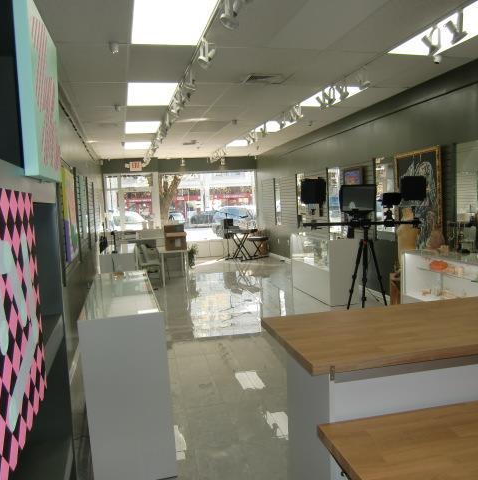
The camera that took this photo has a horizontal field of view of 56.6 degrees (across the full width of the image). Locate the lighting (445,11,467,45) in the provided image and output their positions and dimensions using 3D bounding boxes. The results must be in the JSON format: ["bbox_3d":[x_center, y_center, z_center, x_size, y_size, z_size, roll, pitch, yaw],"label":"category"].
[{"bbox_3d":[1.633,-1.595,3.318,0.180,0.250,0.130,-3,5,-2],"label":"lighting"}]

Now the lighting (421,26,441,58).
[{"bbox_3d":[1.564,-1.615,3.579,0.180,0.250,0.130,-3,5,-2],"label":"lighting"}]

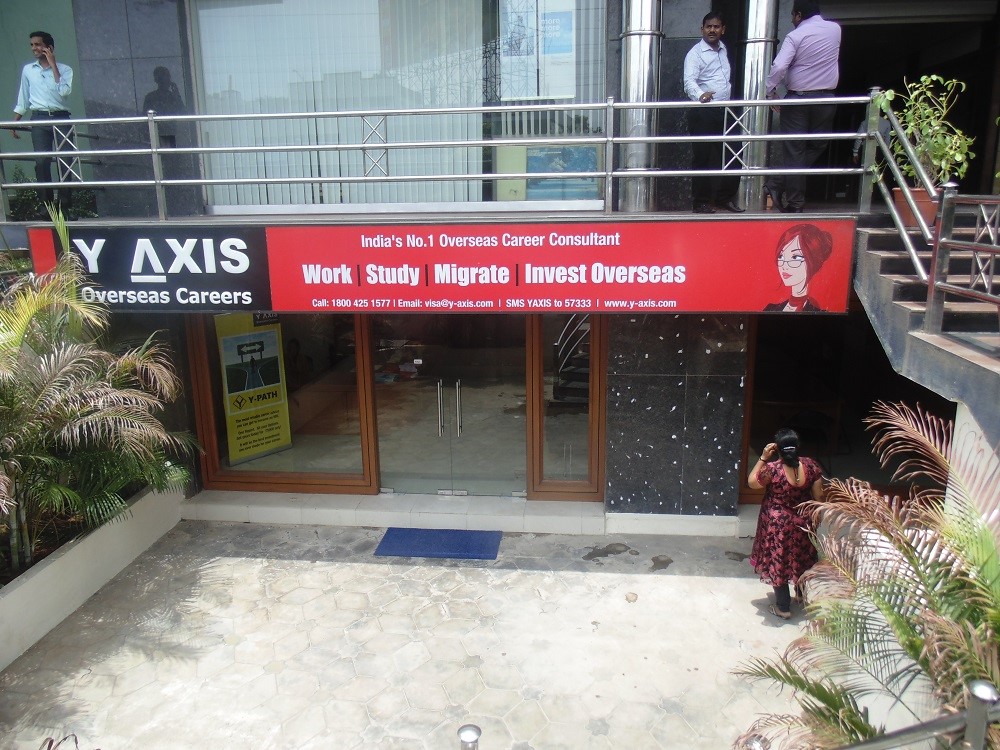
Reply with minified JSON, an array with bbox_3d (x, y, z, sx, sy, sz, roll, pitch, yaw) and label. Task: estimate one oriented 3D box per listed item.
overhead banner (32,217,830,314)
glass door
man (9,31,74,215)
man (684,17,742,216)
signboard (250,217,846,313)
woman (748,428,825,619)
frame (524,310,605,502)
[{"bbox_3d":[-0.720,-0.956,6.464,7.391,0.806,0.150,1,12,6],"label":"overhead banner"},{"bbox_3d":[-0.546,0.317,7.895,1.690,2.150,0.070,1,12,6],"label":"glass door"},{"bbox_3d":[-4.353,-2.377,6.905,0.570,1.670,0.360,-4,12,-16],"label":"man"},{"bbox_3d":[1.843,-2.253,6.263,0.500,1.660,0.400,-5,12,-18],"label":"man"},{"bbox_3d":[0.428,-0.940,6.333,5.080,0.806,0.120,1,12,6],"label":"signboard"},{"bbox_3d":[2.295,1.196,5.873,0.570,1.540,0.420,2,12,11],"label":"woman"},{"bbox_3d":[0.710,0.305,7.716,0.840,2.220,0.100,1,12,6],"label":"frame"}]

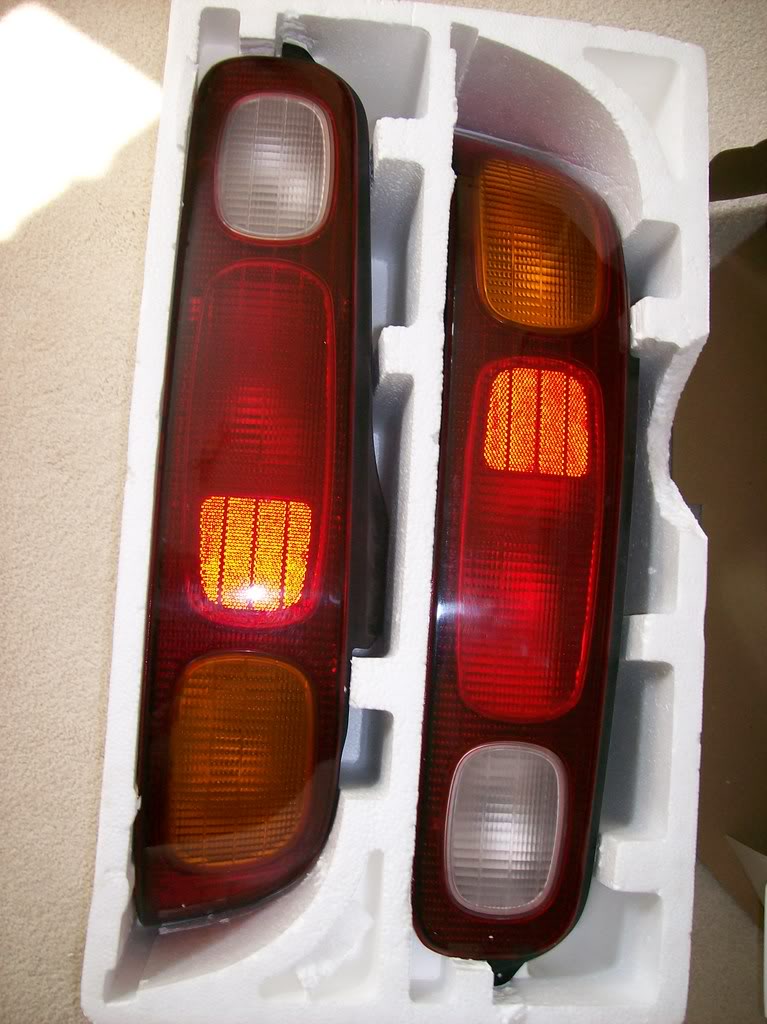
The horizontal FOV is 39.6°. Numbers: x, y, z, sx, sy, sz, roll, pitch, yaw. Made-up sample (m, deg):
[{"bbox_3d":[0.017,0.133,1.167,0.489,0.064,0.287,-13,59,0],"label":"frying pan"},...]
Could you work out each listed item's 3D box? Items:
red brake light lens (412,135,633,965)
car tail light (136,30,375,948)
[{"bbox_3d":[0.093,0.001,0.704,0.127,0.105,0.539,4,83,-3],"label":"red brake light lens"},{"bbox_3d":[-0.073,-0.014,0.697,0.131,0.105,0.544,4,83,-3],"label":"car tail light"}]

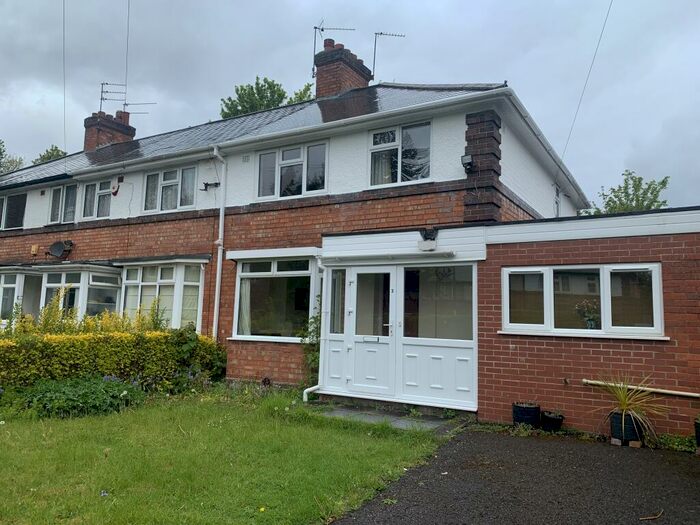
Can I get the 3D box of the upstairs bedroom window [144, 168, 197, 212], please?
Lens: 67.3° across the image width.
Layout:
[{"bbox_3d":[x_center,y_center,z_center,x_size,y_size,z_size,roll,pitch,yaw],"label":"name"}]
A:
[{"bbox_3d":[-4.138,-1.651,12.151,1.816,0.999,0.090,-2,-7,31],"label":"upstairs bedroom window"}]

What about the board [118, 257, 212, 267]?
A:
[{"bbox_3d":[-4.166,0.034,11.381,2.800,0.084,0.300,-2,-7,31],"label":"board"}]

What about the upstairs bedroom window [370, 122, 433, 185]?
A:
[{"bbox_3d":[0.861,-1.870,9.122,1.200,1.090,0.090,-2,-7,31],"label":"upstairs bedroom window"}]

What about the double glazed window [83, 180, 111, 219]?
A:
[{"bbox_3d":[-6.503,-1.589,13.596,1.205,0.967,0.090,-2,-7,31],"label":"double glazed window"}]

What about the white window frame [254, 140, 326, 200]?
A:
[{"bbox_3d":[-1.144,-1.767,10.325,1.760,1.031,0.090,-2,-7,31],"label":"white window frame"}]

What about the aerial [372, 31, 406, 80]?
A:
[{"bbox_3d":[1.208,-6.255,16.034,0.950,1.420,0.350,2,-6,-5],"label":"aerial"}]

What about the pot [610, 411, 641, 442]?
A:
[{"bbox_3d":[3.210,1.903,6.120,0.320,0.330,0.320,-2,-7,31],"label":"pot"}]

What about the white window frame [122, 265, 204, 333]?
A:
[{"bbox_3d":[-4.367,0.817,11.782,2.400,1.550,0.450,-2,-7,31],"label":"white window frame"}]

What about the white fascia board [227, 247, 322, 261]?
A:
[{"bbox_3d":[-1.457,-0.158,9.697,2.120,0.155,0.100,-2,-7,31],"label":"white fascia board"}]

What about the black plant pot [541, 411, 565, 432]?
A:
[{"bbox_3d":[2.525,1.988,6.555,0.280,0.240,0.280,-2,-7,31],"label":"black plant pot"}]

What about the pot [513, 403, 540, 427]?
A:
[{"bbox_3d":[2.259,1.966,6.728,0.344,0.290,0.344,-2,-7,31],"label":"pot"}]

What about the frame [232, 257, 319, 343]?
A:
[{"bbox_3d":[-1.416,0.700,9.641,1.837,1.520,0.170,-2,-7,31],"label":"frame"}]

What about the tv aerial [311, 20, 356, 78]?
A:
[{"bbox_3d":[-0.454,-5.945,14.973,1.200,1.560,0.420,2,-6,-5],"label":"tv aerial"}]

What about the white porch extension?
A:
[{"bbox_3d":[0.833,0.833,8.308,2.800,2.613,0.680,-2,-7,31],"label":"white porch extension"}]

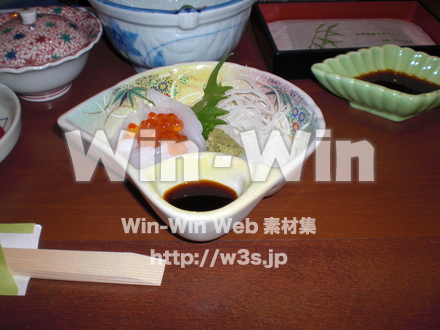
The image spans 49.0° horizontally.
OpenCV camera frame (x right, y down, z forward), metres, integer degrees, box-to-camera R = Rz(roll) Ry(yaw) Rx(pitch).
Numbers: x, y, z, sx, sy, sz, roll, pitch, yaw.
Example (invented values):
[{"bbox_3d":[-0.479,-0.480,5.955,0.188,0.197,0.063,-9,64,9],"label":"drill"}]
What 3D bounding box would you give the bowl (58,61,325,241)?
[{"bbox_3d":[-0.021,-0.015,0.353,0.186,0.045,0.163,-2,41,0],"label":"bowl"}]

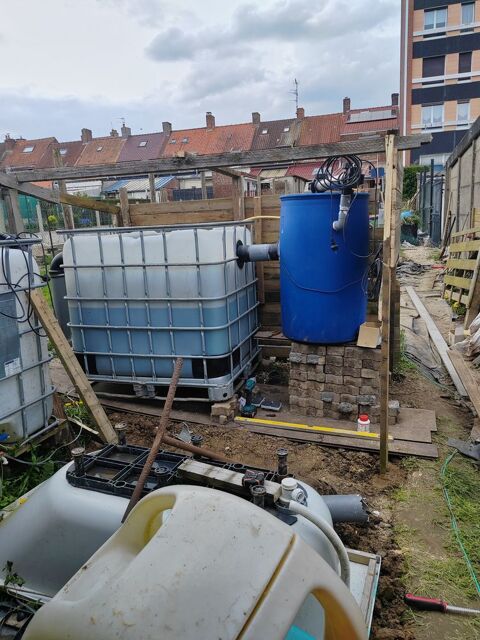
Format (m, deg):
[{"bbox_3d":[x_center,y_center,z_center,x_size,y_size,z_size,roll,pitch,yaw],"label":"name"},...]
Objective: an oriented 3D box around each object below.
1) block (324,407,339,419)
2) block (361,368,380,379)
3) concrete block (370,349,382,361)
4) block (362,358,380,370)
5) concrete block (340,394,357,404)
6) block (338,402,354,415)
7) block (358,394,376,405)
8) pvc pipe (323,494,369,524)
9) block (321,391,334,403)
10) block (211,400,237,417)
[{"bbox_3d":[0.631,0.587,3.330,0.098,0.060,0.190,2,13,22],"label":"block"},{"bbox_3d":[0.843,0.312,3.174,0.115,0.060,0.190,2,13,22],"label":"block"},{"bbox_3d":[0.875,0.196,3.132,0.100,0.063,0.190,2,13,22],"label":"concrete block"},{"bbox_3d":[0.843,0.251,3.159,0.112,0.062,0.190,2,13,22],"label":"block"},{"bbox_3d":[0.730,0.482,3.263,0.105,0.060,0.190,2,13,22],"label":"concrete block"},{"bbox_3d":[0.710,0.541,3.252,0.098,0.062,0.170,2,13,22],"label":"block"},{"bbox_3d":[0.829,0.476,3.192,0.112,0.060,0.180,2,13,22],"label":"block"},{"bbox_3d":[0.477,0.858,2.280,0.230,0.115,0.115,-1,13,8],"label":"pvc pipe"},{"bbox_3d":[0.595,0.476,3.285,0.088,0.060,0.170,2,13,22],"label":"block"},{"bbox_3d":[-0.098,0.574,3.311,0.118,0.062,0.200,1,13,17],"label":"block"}]

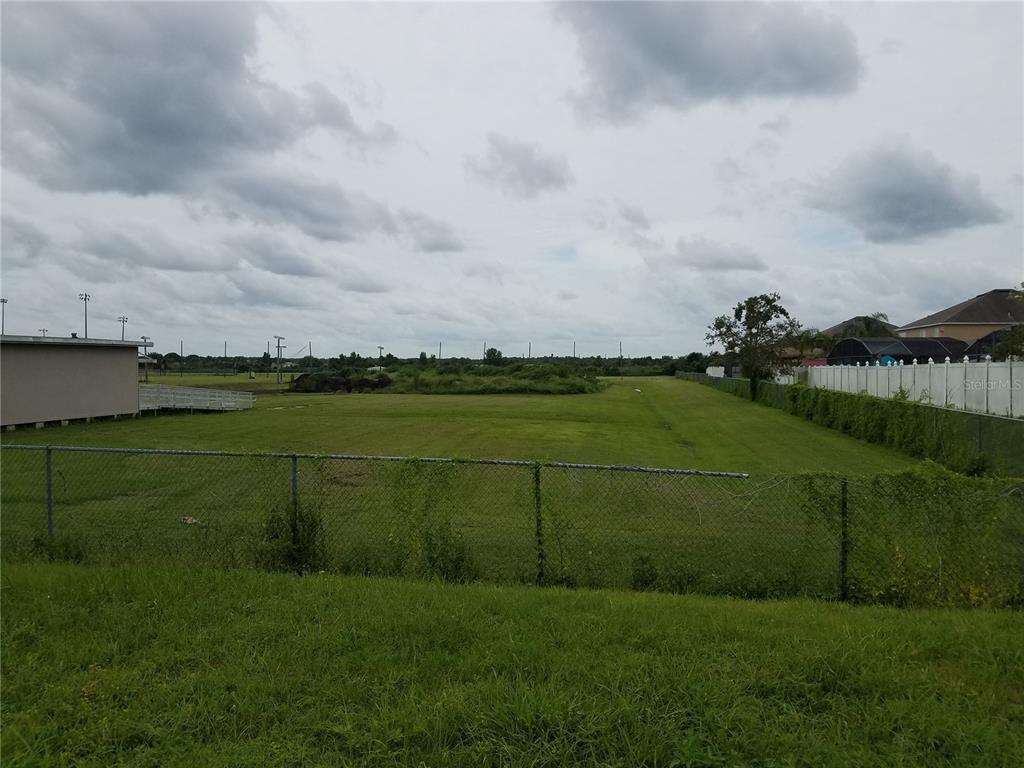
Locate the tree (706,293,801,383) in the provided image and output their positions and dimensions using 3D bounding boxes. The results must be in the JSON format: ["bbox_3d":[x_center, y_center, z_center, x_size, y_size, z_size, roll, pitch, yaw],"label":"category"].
[{"bbox_3d":[14.850,-2.280,47.300,5.800,6.700,5.500,0,1,9],"label":"tree"}]

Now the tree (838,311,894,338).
[{"bbox_3d":[30.880,-3.050,67.000,4.900,6.800,4.800,0,1,9],"label":"tree"}]

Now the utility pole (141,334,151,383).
[{"bbox_3d":[-46.640,-3.080,98.000,1.200,6.200,0.450,0,1,9],"label":"utility pole"}]

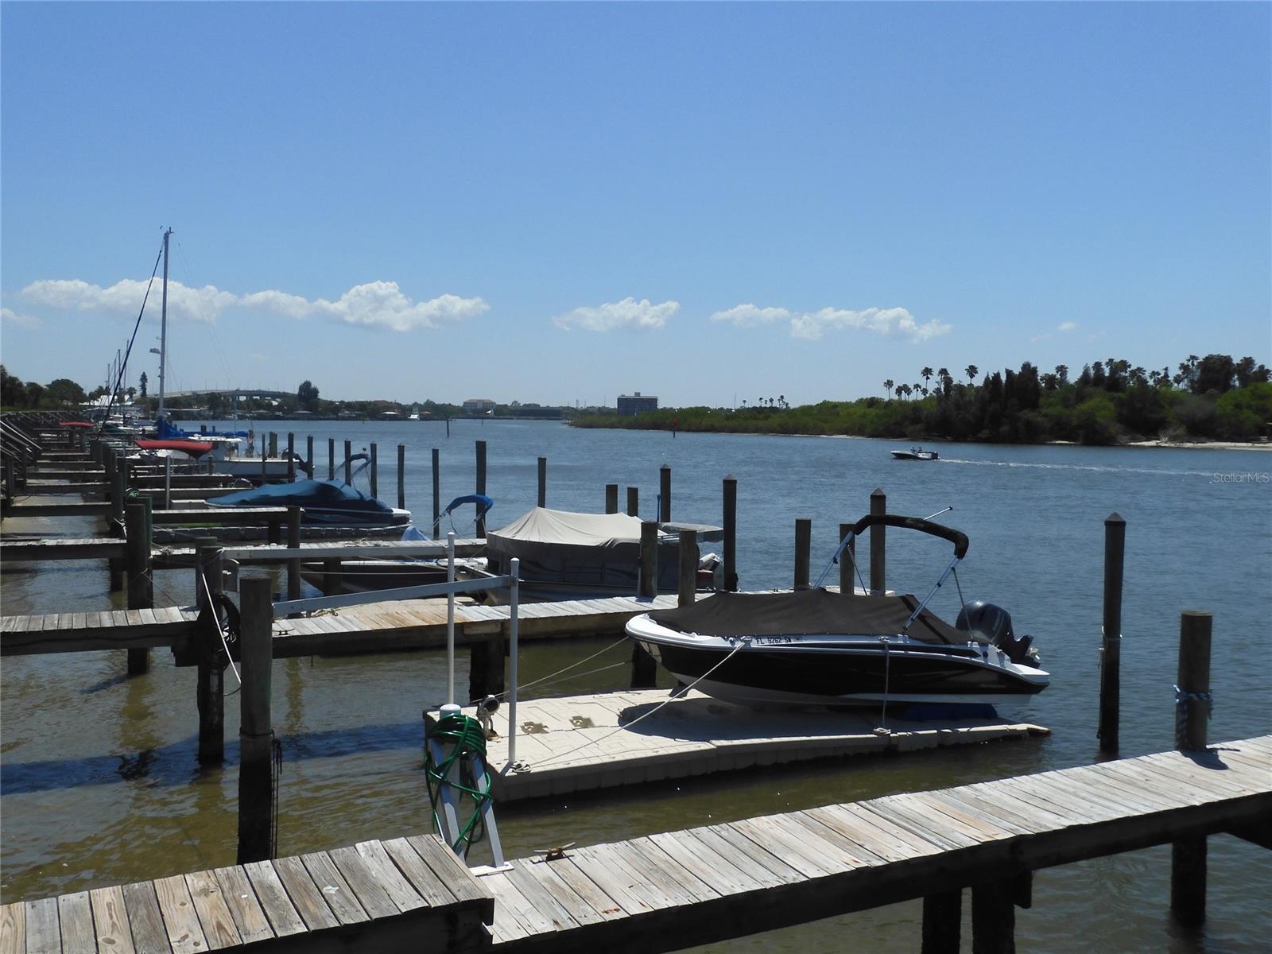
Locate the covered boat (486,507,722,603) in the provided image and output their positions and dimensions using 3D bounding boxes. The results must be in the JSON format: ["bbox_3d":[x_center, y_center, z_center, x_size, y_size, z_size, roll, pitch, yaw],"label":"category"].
[{"bbox_3d":[-0.704,1.579,20.836,4.550,1.900,2.300,4,2,-17],"label":"covered boat"}]

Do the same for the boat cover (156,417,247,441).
[{"bbox_3d":[-27.561,-3.017,70.004,5.410,1.421,0.406,-1,3,-23],"label":"boat cover"}]

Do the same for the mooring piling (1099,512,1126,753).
[{"bbox_3d":[5.831,1.888,13.465,0.250,2.910,0.250,1,3,0],"label":"mooring piling"}]

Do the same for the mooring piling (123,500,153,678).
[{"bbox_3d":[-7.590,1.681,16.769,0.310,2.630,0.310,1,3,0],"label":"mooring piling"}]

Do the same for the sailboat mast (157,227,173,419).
[{"bbox_3d":[-27.670,-8.315,64.712,0.250,12.270,0.200,1,3,-25],"label":"sailboat mast"}]

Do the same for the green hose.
[{"bbox_3d":[-1.088,1.887,6.764,0.360,0.830,0.340,-1,3,-25],"label":"green hose"}]

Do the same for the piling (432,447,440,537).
[{"bbox_3d":[-6.438,0.603,35.613,0.213,2.973,0.213,-1,3,-23],"label":"piling"}]

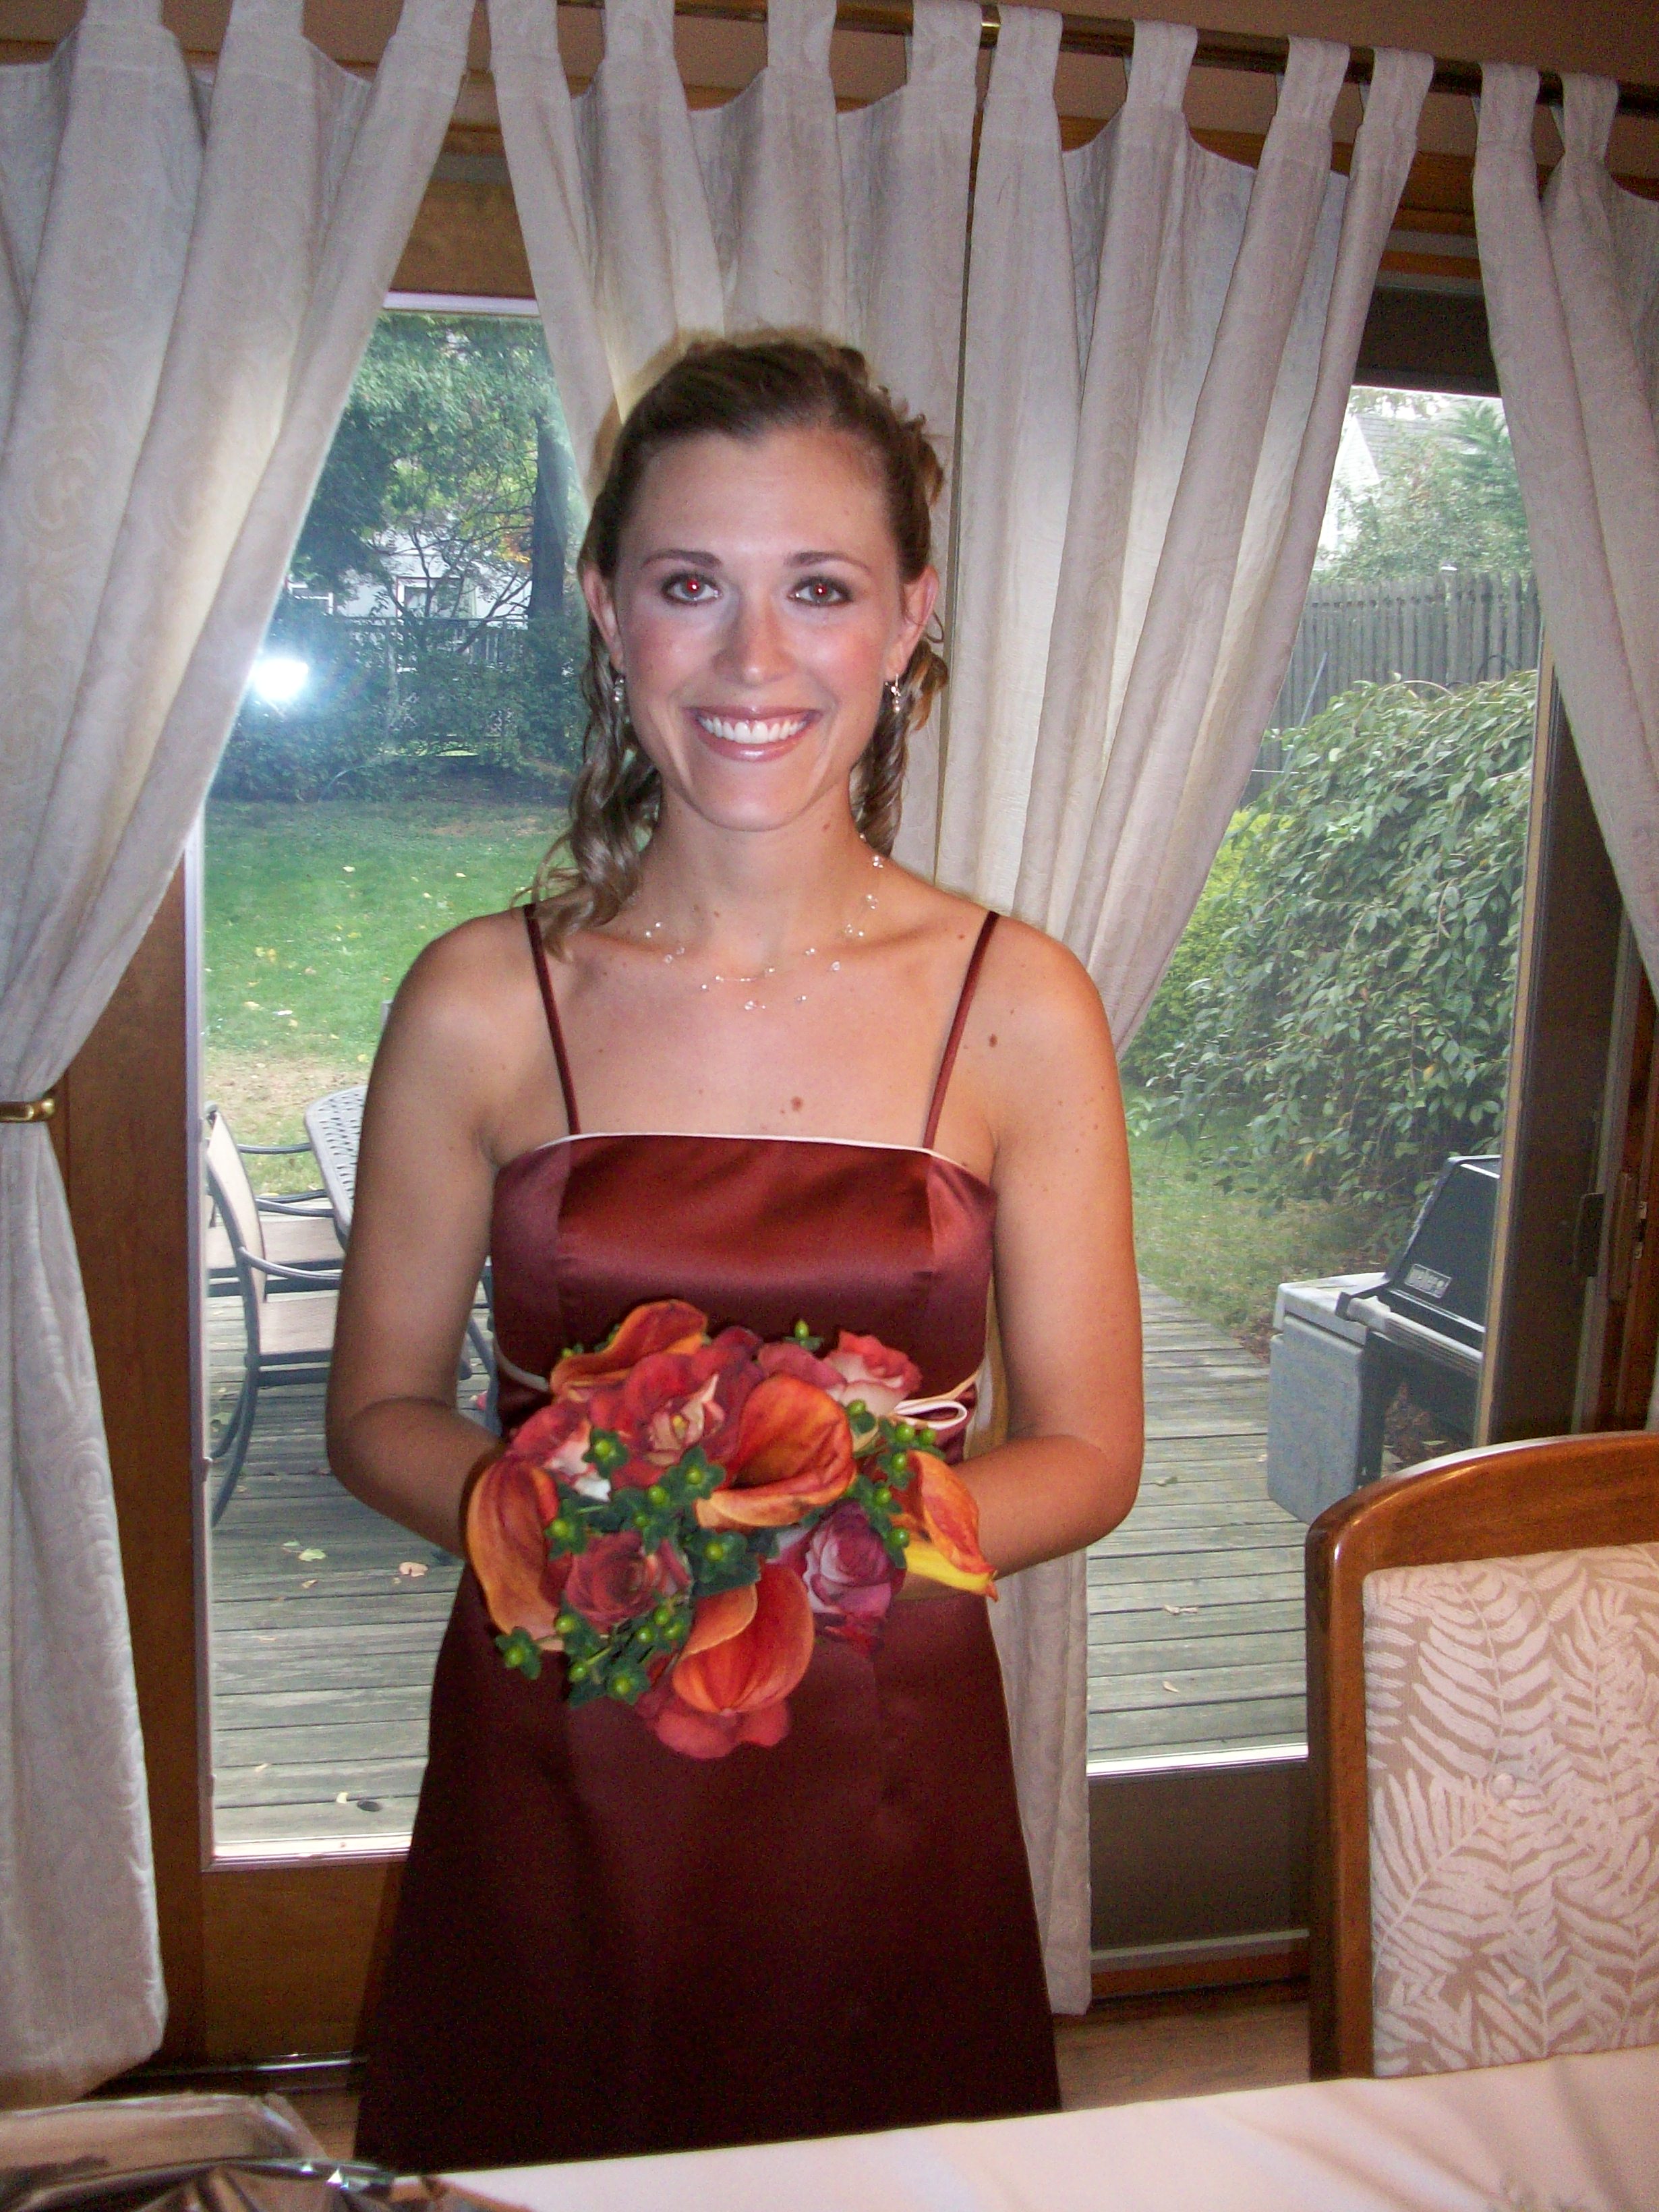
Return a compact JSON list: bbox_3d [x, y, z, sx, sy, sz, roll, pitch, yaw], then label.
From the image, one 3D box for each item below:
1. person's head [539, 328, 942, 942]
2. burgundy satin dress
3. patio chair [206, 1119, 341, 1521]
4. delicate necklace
[{"bbox_3d":[-0.048,-0.245,1.161,0.220,0.330,0.220,2,9,0],"label":"person's head"},{"bbox_3d":[-0.064,0.477,1.293,0.530,1.200,0.380,2,9,0],"label":"burgundy satin dress"},{"bbox_3d":[-1.082,0.439,4.698,0.630,0.900,0.570,0,9,-13],"label":"patio chair"},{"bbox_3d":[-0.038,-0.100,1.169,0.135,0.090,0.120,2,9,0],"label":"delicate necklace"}]

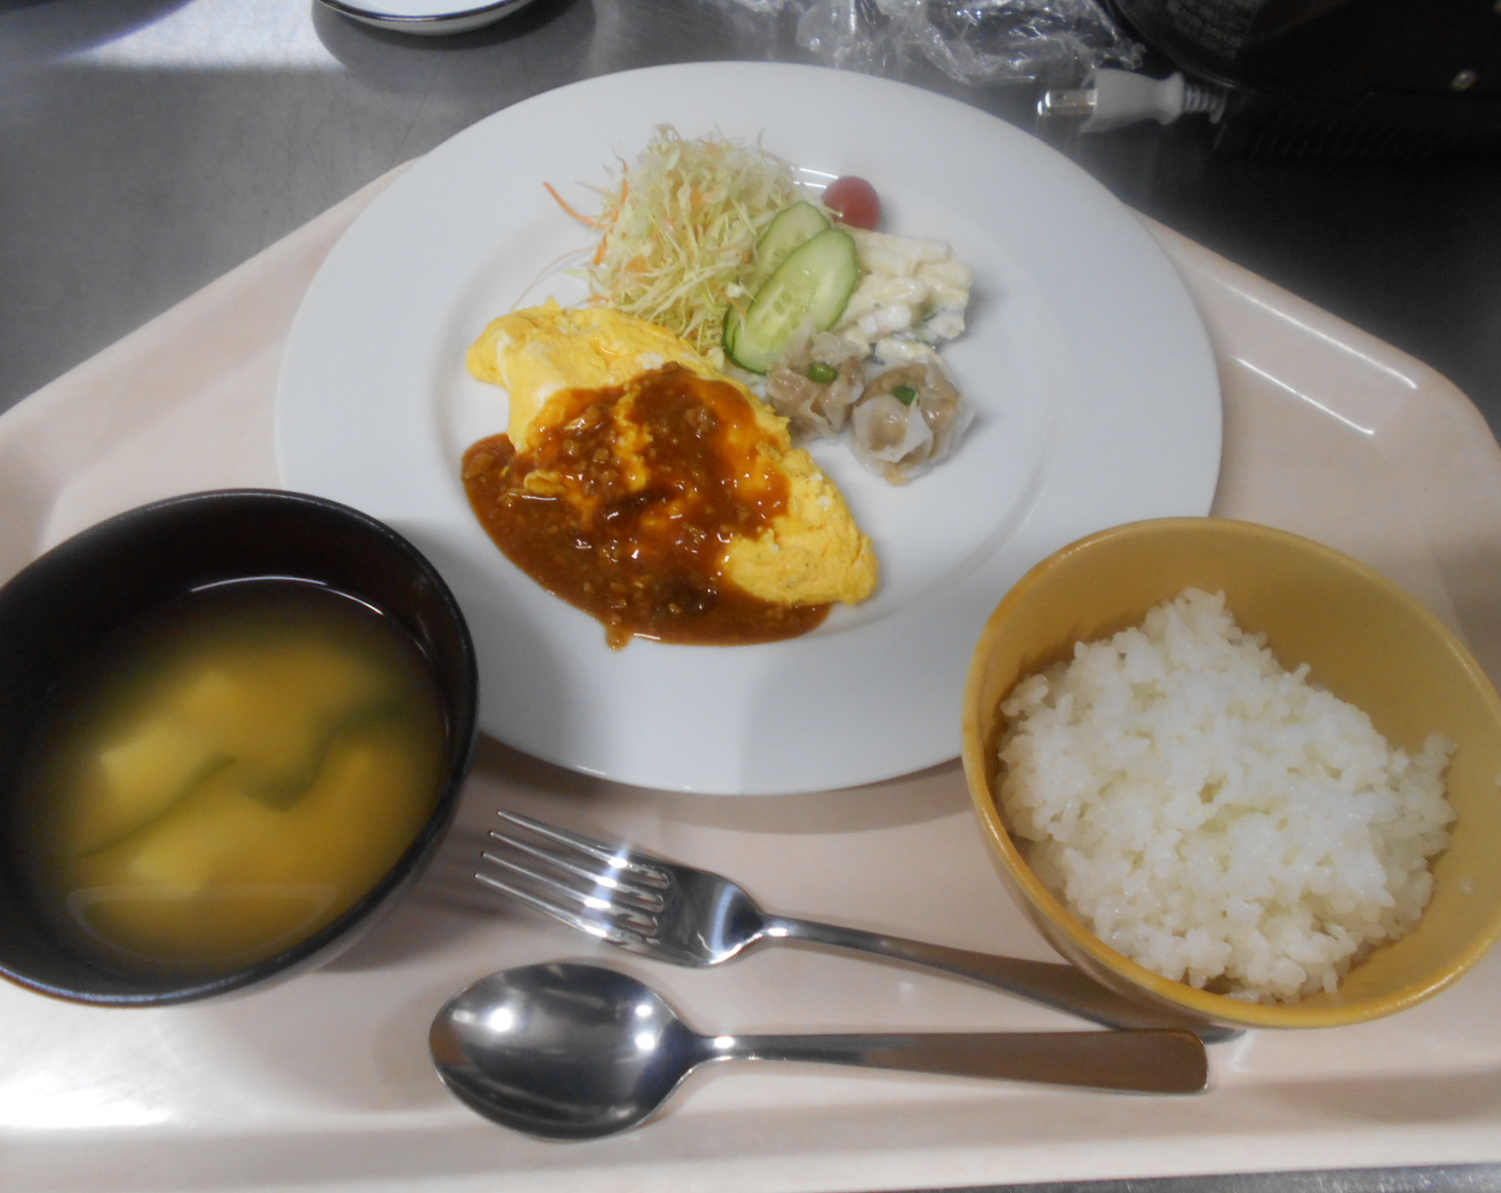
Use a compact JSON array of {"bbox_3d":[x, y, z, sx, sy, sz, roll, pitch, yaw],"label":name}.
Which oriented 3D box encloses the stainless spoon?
[{"bbox_3d":[0.016,0.104,0.269,0.176,0.021,0.037,2,60,0],"label":"stainless spoon"}]

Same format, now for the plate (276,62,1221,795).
[{"bbox_3d":[0.001,-0.064,0.365,0.274,0.025,0.274,1,60,-1],"label":"plate"}]

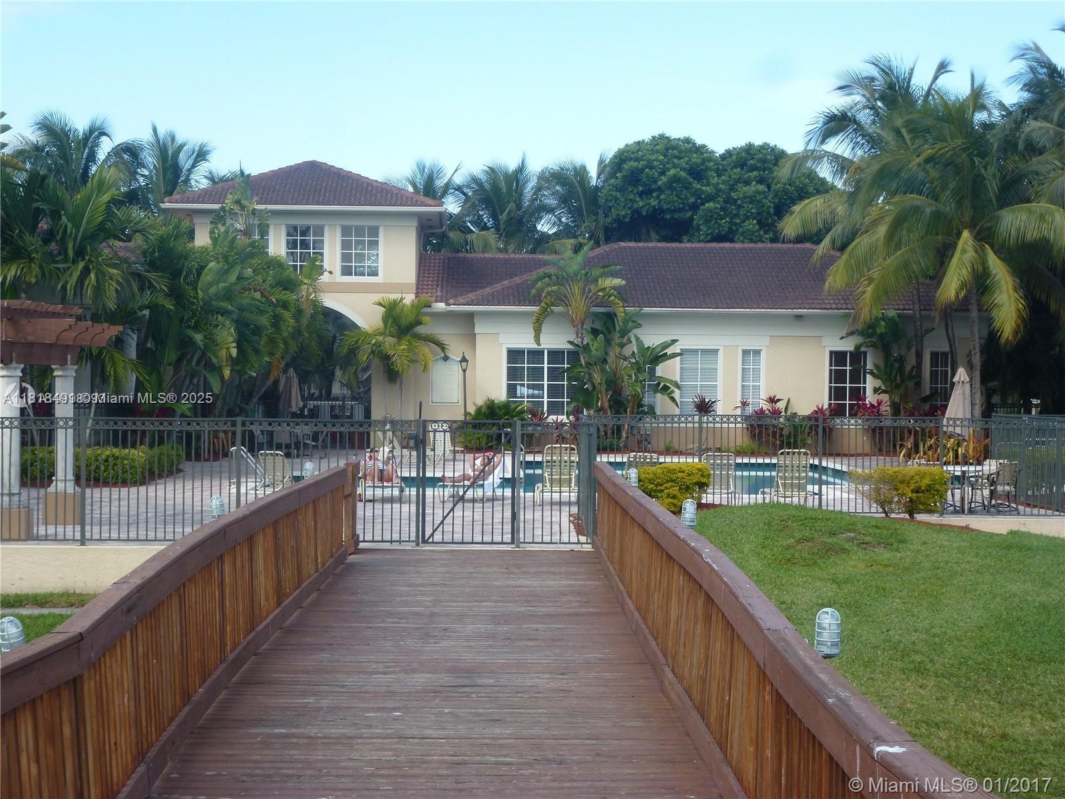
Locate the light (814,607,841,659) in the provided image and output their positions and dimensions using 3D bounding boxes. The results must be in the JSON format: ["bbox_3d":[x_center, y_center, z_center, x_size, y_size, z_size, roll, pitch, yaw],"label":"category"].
[{"bbox_3d":[1.273,1.007,8.100,0.118,0.223,0.118,1,0,-1],"label":"light"}]

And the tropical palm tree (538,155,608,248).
[{"bbox_3d":[1.700,-4.400,78.000,4.200,11.400,4.200,1,0,-1],"label":"tropical palm tree"}]

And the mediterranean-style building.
[{"bbox_3d":[1.150,-2.870,58.700,23.600,8.850,10.400,1,0,-1],"label":"mediterranean-style building"}]

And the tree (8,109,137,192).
[{"bbox_3d":[-18.600,-5.300,76.000,5.300,12.900,5.200,1,0,-1],"label":"tree"}]

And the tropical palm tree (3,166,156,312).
[{"bbox_3d":[-10.300,-1.850,42.500,3.600,6.800,3.500,1,0,-1],"label":"tropical palm tree"}]

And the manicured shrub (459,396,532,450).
[{"bbox_3d":[-1.050,0.700,53.300,2.050,1.500,1.800,1,0,-1],"label":"manicured shrub"}]

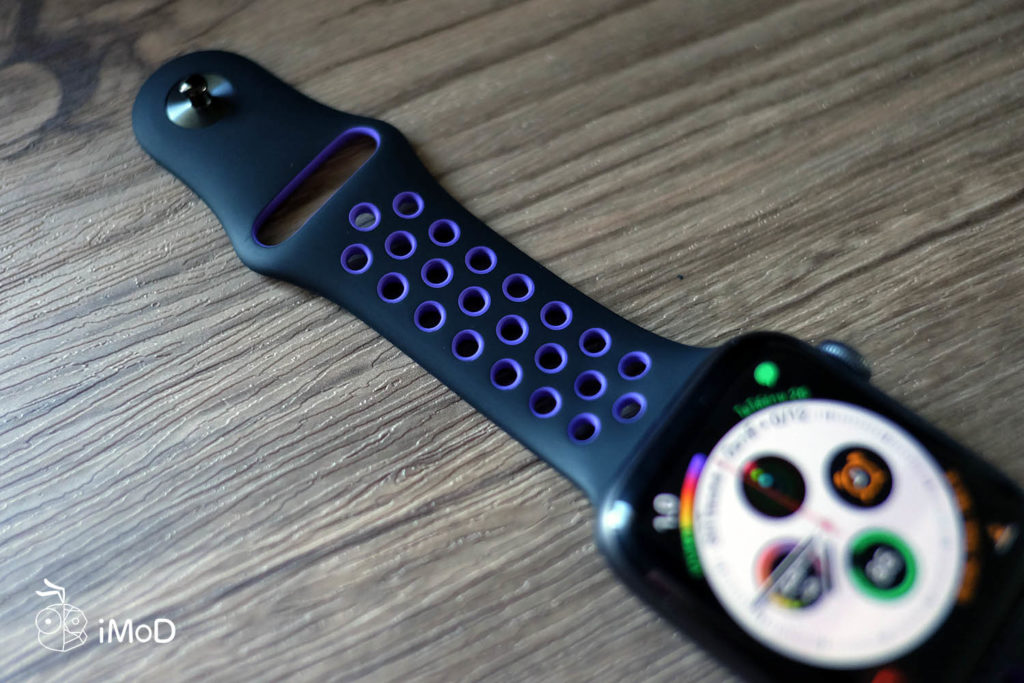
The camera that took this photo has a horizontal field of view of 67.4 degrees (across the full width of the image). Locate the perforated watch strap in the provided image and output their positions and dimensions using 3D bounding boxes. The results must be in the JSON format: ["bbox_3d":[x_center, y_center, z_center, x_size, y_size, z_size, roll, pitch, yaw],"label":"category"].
[{"bbox_3d":[-0.019,-0.016,0.106,0.094,0.009,0.029,36,74,14],"label":"perforated watch strap"}]

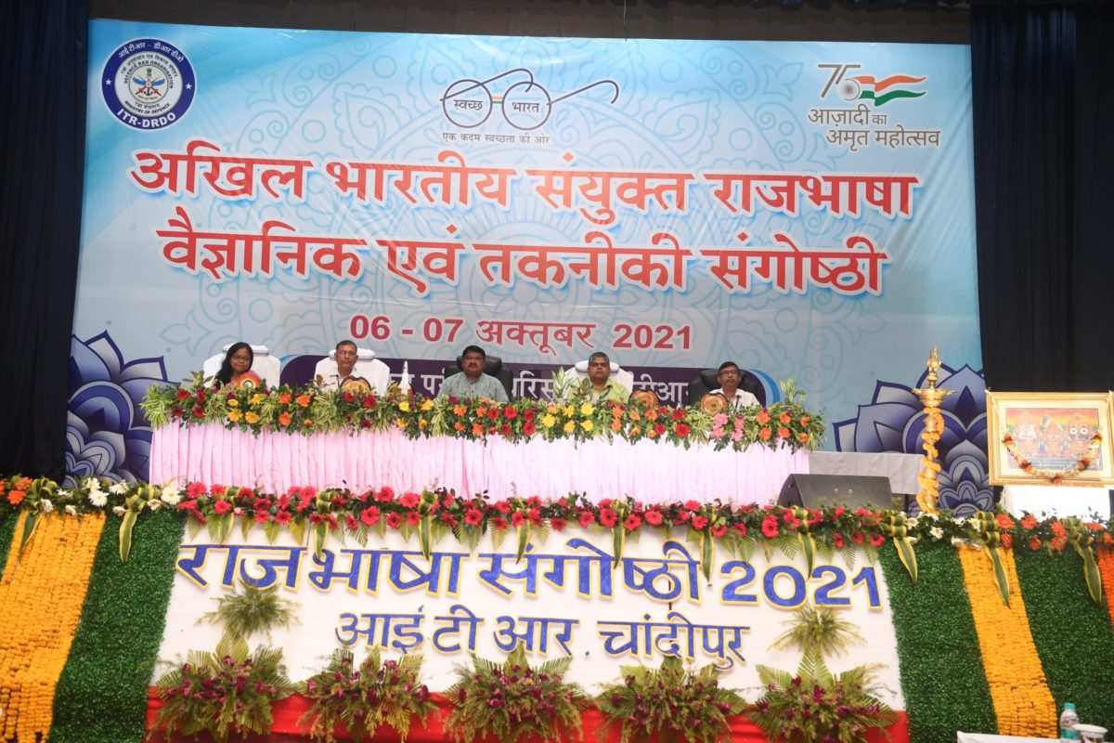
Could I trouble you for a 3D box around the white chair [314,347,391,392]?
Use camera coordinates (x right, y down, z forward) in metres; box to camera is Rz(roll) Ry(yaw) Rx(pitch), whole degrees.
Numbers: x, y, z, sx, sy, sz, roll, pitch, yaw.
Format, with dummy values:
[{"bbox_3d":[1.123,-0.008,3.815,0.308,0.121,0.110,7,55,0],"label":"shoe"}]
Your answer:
[{"bbox_3d":[-1.673,0.414,9.759,0.660,1.250,0.720,2,-6,0],"label":"white chair"}]

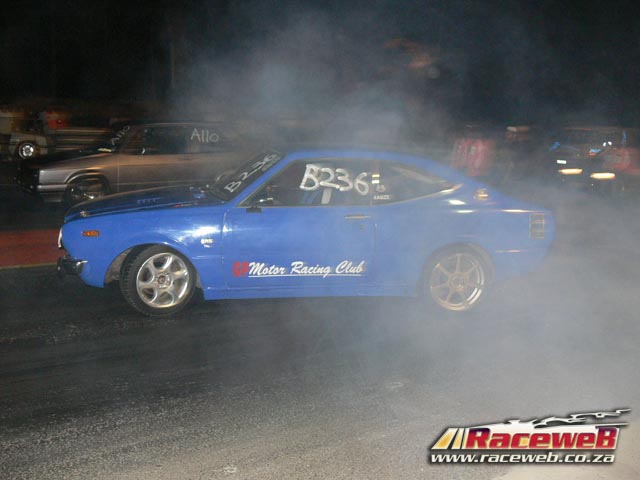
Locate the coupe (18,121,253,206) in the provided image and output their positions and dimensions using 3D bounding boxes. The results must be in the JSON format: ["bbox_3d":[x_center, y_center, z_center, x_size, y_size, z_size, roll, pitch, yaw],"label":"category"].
[{"bbox_3d":[-2.780,-1.217,10.583,3.950,1.380,1.630,-5,13,-35],"label":"coupe"}]

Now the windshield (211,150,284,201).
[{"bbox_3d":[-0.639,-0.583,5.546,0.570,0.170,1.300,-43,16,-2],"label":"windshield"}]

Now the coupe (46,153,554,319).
[{"bbox_3d":[-0.101,-0.172,5.746,3.980,1.310,1.590,0,11,-12],"label":"coupe"}]

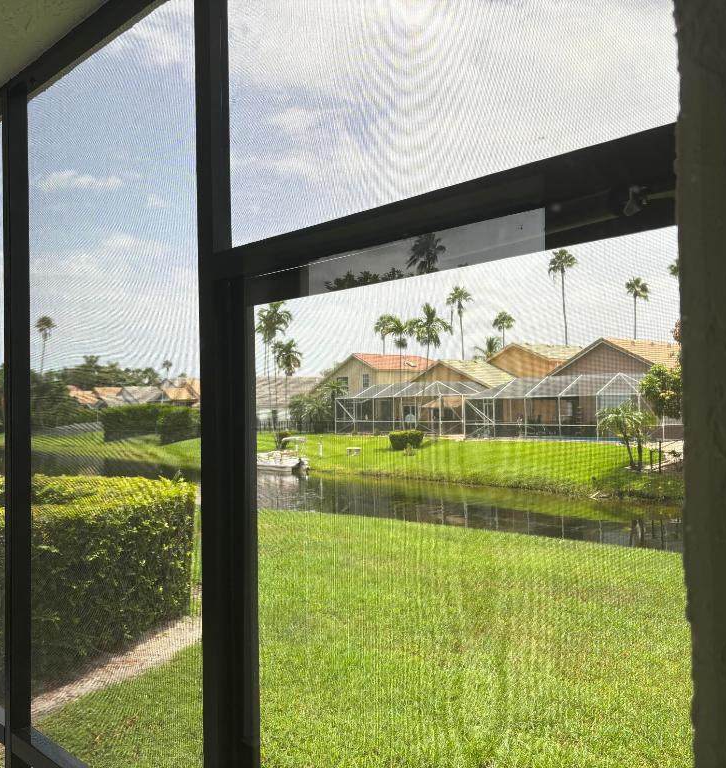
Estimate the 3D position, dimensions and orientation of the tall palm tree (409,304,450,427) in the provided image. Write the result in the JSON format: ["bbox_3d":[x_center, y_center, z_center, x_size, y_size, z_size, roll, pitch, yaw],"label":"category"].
[{"bbox_3d":[3.960,-0.605,46.500,2.700,8.400,2.700,-1,-2,0],"label":"tall palm tree"}]

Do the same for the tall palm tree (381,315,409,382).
[{"bbox_3d":[2.086,-0.363,46.500,1.900,7.680,1.900,-1,-2,0],"label":"tall palm tree"}]

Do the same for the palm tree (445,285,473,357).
[{"bbox_3d":[12.232,-3.885,98.000,3.300,17.080,3.300,-1,-2,0],"label":"palm tree"}]

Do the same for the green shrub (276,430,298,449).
[{"bbox_3d":[-5.073,3.680,51.000,1.450,1.190,1.400,-1,-2,0],"label":"green shrub"}]

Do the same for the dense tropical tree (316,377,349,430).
[{"bbox_3d":[-2.379,1.580,60.000,2.700,4.330,2.700,-1,-2,0],"label":"dense tropical tree"}]

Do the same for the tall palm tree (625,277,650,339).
[{"bbox_3d":[34.263,-4.581,96.000,3.000,17.680,3.000,-1,-2,0],"label":"tall palm tree"}]

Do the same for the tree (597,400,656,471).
[{"bbox_3d":[10.764,2.096,31.300,2.450,2.850,2.400,-1,-2,0],"label":"tree"}]

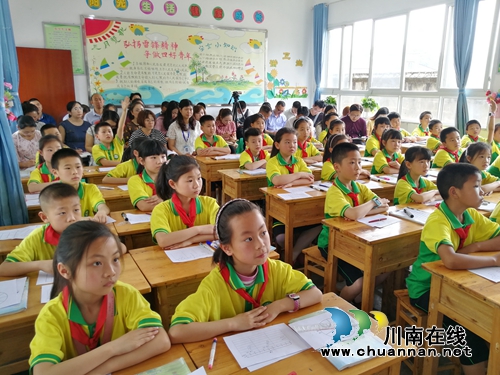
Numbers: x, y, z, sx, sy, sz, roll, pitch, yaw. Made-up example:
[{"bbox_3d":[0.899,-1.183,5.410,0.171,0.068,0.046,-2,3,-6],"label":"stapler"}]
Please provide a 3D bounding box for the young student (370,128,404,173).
[{"bbox_3d":[1.452,-0.004,3.856,0.420,1.120,0.620,-8,16,-28],"label":"young student"}]

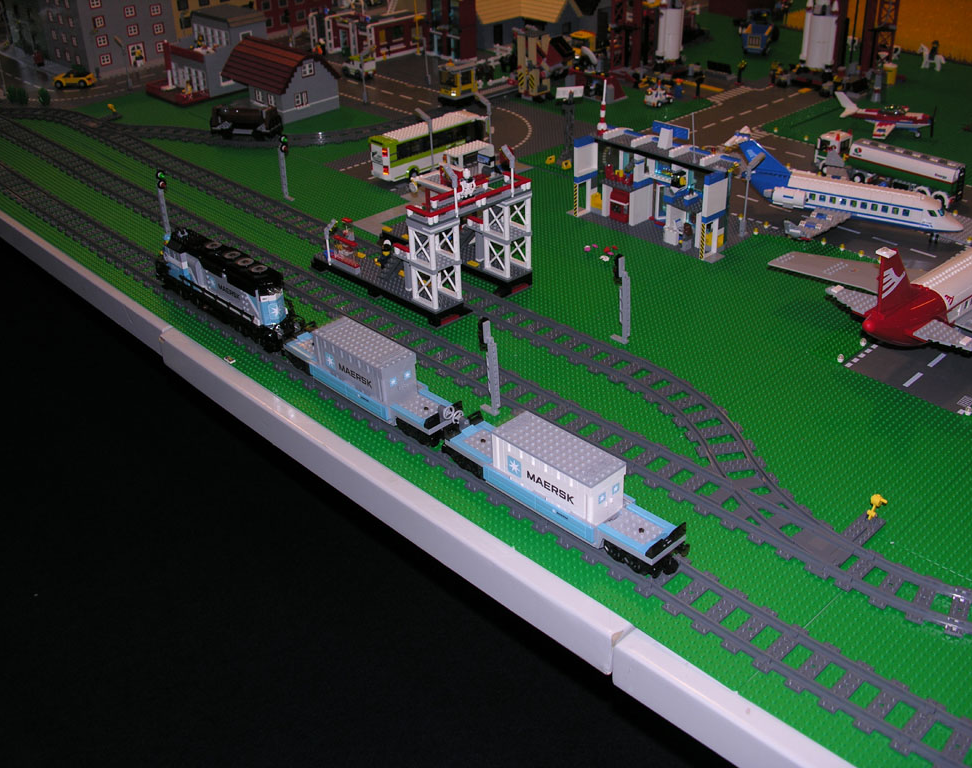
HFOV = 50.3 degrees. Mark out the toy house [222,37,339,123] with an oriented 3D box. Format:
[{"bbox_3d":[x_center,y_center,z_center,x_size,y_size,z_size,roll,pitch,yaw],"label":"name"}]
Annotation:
[{"bbox_3d":[-0.440,-0.662,2.228,0.165,0.135,0.244,-28,40,-35],"label":"toy house"}]

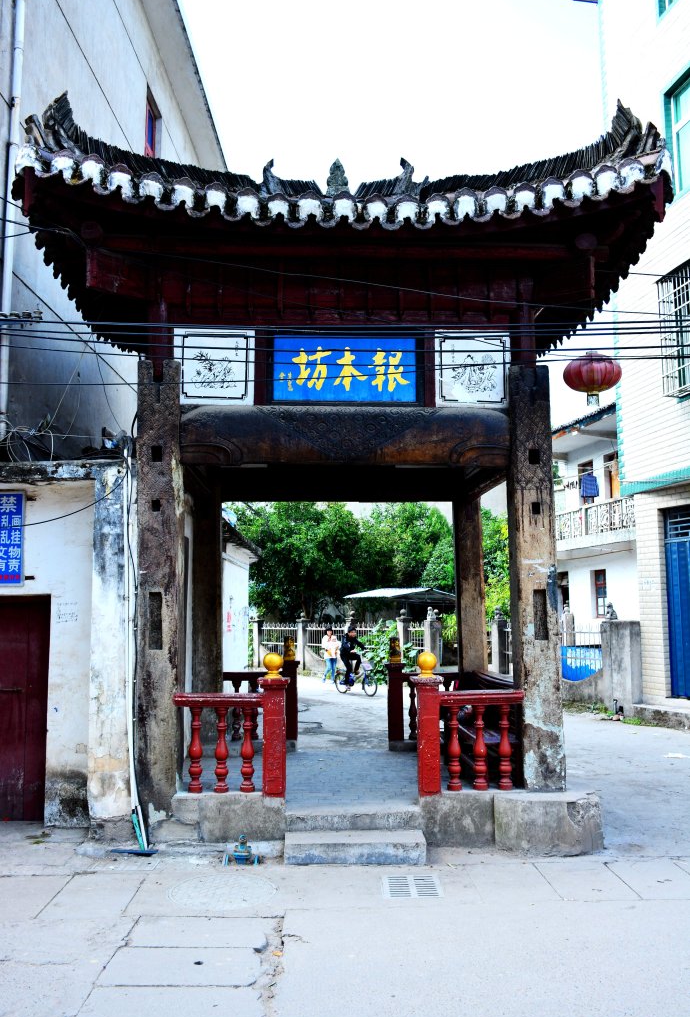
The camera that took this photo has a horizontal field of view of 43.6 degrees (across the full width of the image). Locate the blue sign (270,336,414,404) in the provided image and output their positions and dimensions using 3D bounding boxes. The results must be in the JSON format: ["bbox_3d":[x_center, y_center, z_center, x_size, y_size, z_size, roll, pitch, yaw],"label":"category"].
[{"bbox_3d":[0.003,-1.136,7.077,1.175,0.565,0.040,0,-7,-1],"label":"blue sign"}]

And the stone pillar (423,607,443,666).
[{"bbox_3d":[2.587,3.897,25.209,0.360,1.994,0.360,6,-10,-42],"label":"stone pillar"}]

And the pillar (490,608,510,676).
[{"bbox_3d":[4.242,3.657,23.525,0.360,1.928,0.360,6,-10,-42],"label":"pillar"}]

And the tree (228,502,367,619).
[{"bbox_3d":[-1.662,2.628,32.906,4.975,6.624,5.000,0,-7,-1],"label":"tree"}]

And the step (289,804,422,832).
[{"bbox_3d":[0.067,2.352,6.550,1.008,0.118,0.330,0,-7,-1],"label":"step"}]

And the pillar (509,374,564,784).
[{"bbox_3d":[1.530,0.510,6.955,0.315,3.348,0.350,0,-7,-1],"label":"pillar"}]

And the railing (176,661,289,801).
[{"bbox_3d":[-0.895,1.786,6.817,0.889,0.919,0.220,0,-7,-2],"label":"railing"}]

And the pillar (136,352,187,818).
[{"bbox_3d":[-1.451,0.592,6.874,0.320,3.545,0.350,-1,-7,-1],"label":"pillar"}]

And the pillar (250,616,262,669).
[{"bbox_3d":[-3.142,4.826,31.142,0.360,1.874,0.360,-6,-9,38],"label":"pillar"}]

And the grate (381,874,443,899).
[{"bbox_3d":[0.427,2.423,5.499,0.372,0.030,0.476,0,-7,-1],"label":"grate"}]

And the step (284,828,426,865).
[{"bbox_3d":[0.071,2.427,6.182,0.977,0.137,0.380,0,-7,-1],"label":"step"}]

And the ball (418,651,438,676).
[{"bbox_3d":[0.643,1.214,6.707,0.155,0.190,0.155,0,-7,0],"label":"ball"}]

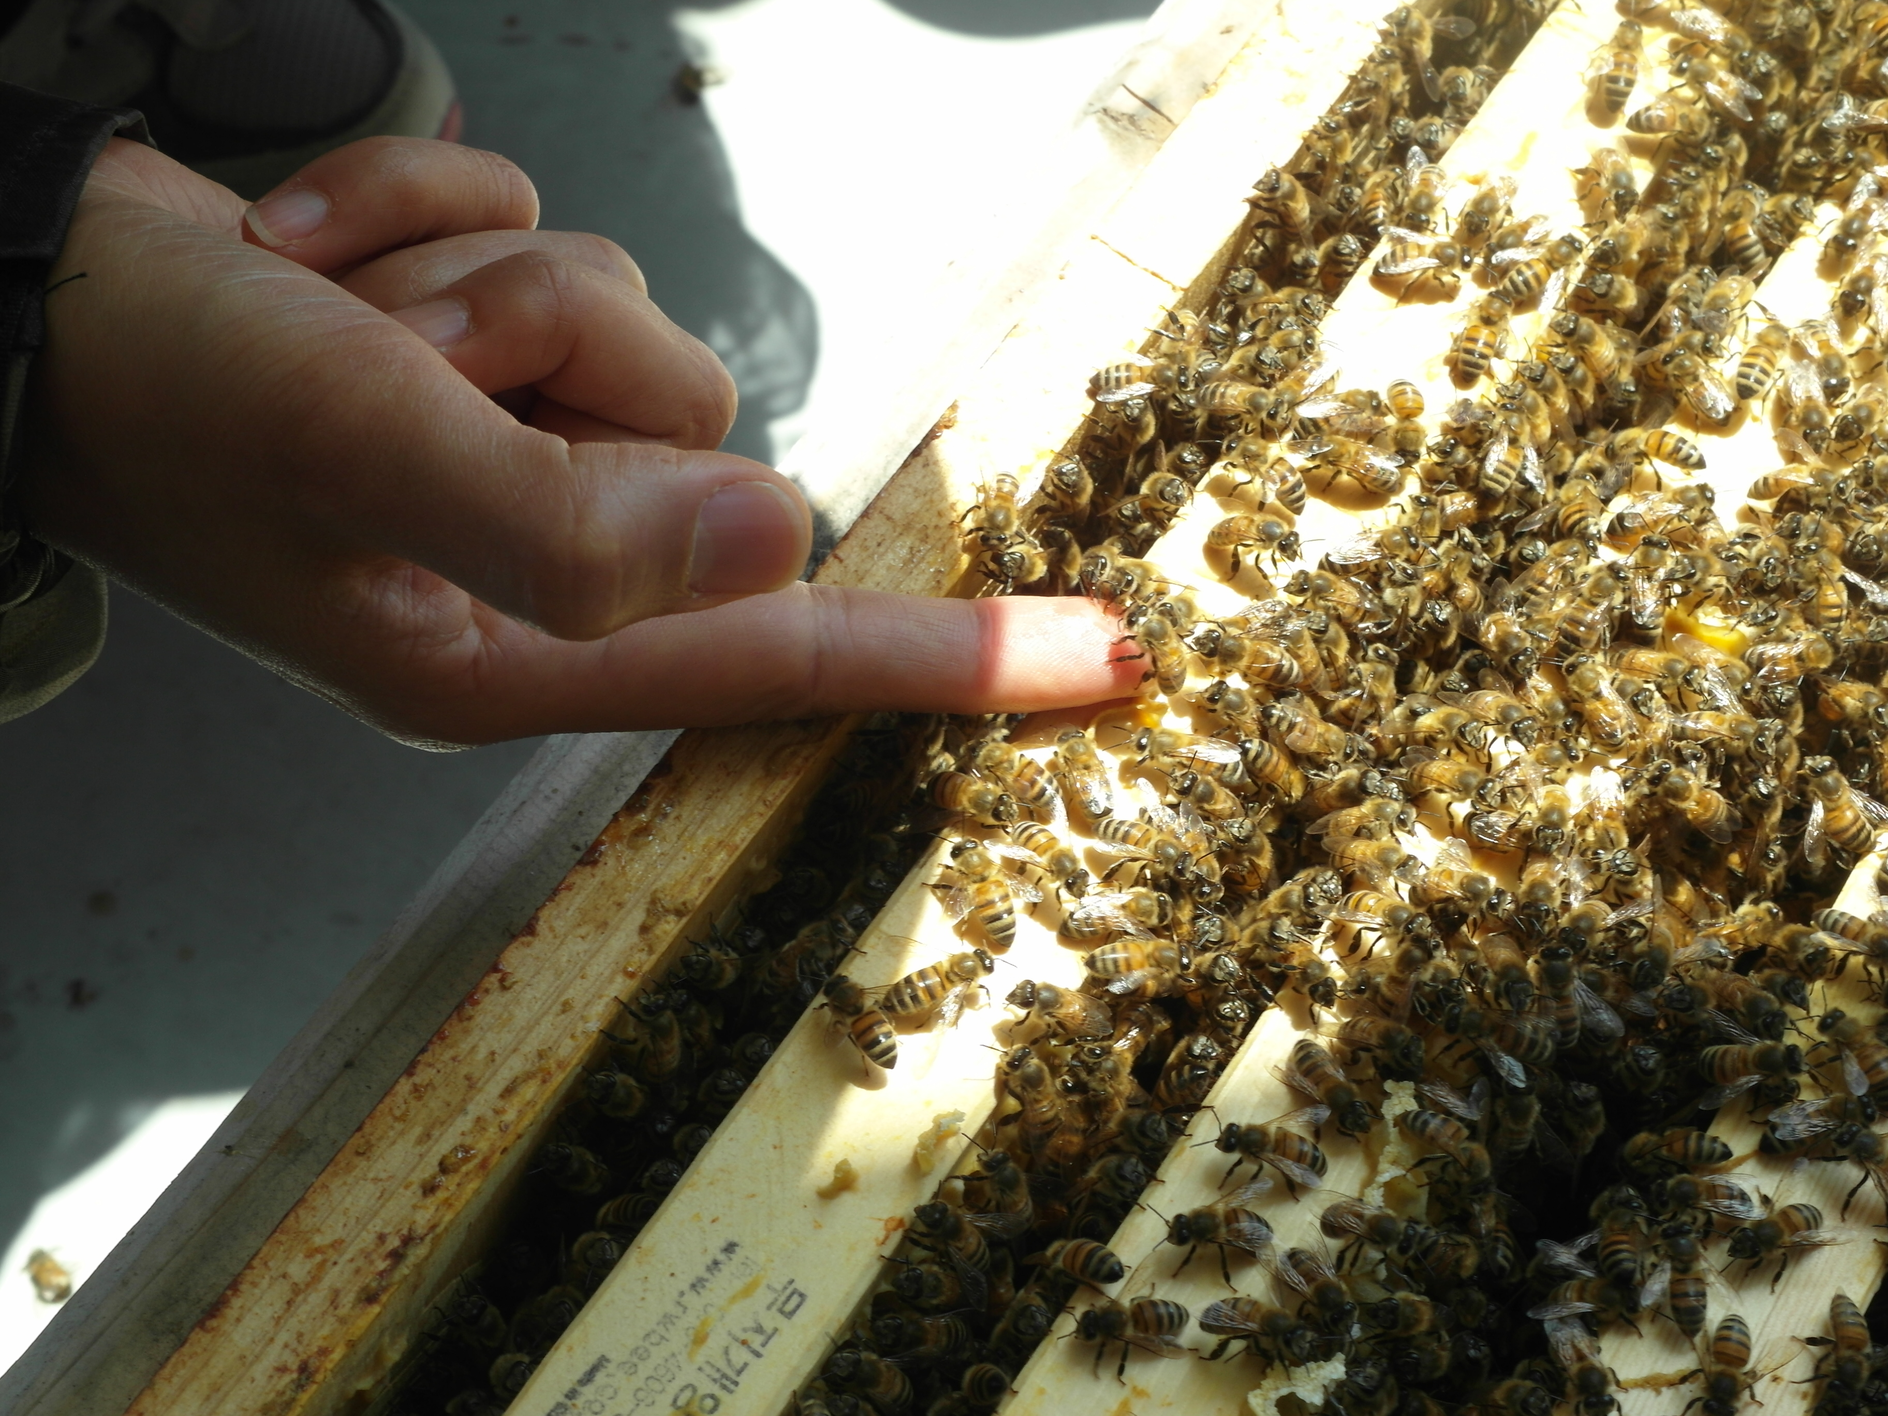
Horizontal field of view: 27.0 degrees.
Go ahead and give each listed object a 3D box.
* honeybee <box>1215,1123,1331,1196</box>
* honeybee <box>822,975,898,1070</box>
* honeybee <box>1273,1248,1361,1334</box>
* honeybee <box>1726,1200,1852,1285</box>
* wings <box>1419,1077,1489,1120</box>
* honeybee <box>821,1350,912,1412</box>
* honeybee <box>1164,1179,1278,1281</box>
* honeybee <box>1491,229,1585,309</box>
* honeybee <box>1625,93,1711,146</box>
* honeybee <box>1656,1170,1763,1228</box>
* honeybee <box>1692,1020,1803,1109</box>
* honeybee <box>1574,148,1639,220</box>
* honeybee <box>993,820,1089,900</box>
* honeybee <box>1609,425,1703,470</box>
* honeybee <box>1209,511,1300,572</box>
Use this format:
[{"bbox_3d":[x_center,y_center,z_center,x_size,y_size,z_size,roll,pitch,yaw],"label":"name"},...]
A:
[{"bbox_3d":[0.040,0.055,0.482,0.014,0.006,0.009,19,64,10],"label":"honeybee"},{"bbox_3d":[-0.011,0.039,0.490,0.007,0.006,0.015,-33,67,-16],"label":"honeybee"},{"bbox_3d":[0.043,0.068,0.459,0.008,0.005,0.013,-40,68,-16],"label":"honeybee"},{"bbox_3d":[0.102,0.065,0.477,0.014,0.006,0.010,-24,65,-12],"label":"honeybee"},{"bbox_3d":[0.063,0.048,0.486,0.009,0.003,0.005,25,65,13],"label":"wings"},{"bbox_3d":[-0.009,0.080,0.466,0.005,0.013,0.006,12,74,53],"label":"honeybee"},{"bbox_3d":[0.033,0.062,0.462,0.013,0.005,0.011,2,60,0],"label":"honeybee"},{"bbox_3d":[0.079,-0.059,0.521,0.013,0.005,0.009,-34,66,-13],"label":"honeybee"},{"bbox_3d":[0.099,-0.078,0.530,0.013,0.005,0.006,9,64,-2],"label":"honeybee"},{"bbox_3d":[0.090,0.058,0.466,0.012,0.005,0.007,14,61,7],"label":"honeybee"},{"bbox_3d":[0.100,0.044,0.488,0.013,0.006,0.009,-2,62,-1],"label":"honeybee"},{"bbox_3d":[0.092,-0.072,0.541,0.007,0.005,0.013,-8,61,-6],"label":"honeybee"},{"bbox_3d":[0.013,0.019,0.486,0.007,0.005,0.013,-41,68,-16],"label":"honeybee"},{"bbox_3d":[0.096,-0.035,0.530,0.013,0.006,0.007,12,63,6],"label":"honeybee"},{"bbox_3d":[0.040,-0.021,0.510,0.012,0.005,0.009,13,61,6],"label":"honeybee"}]

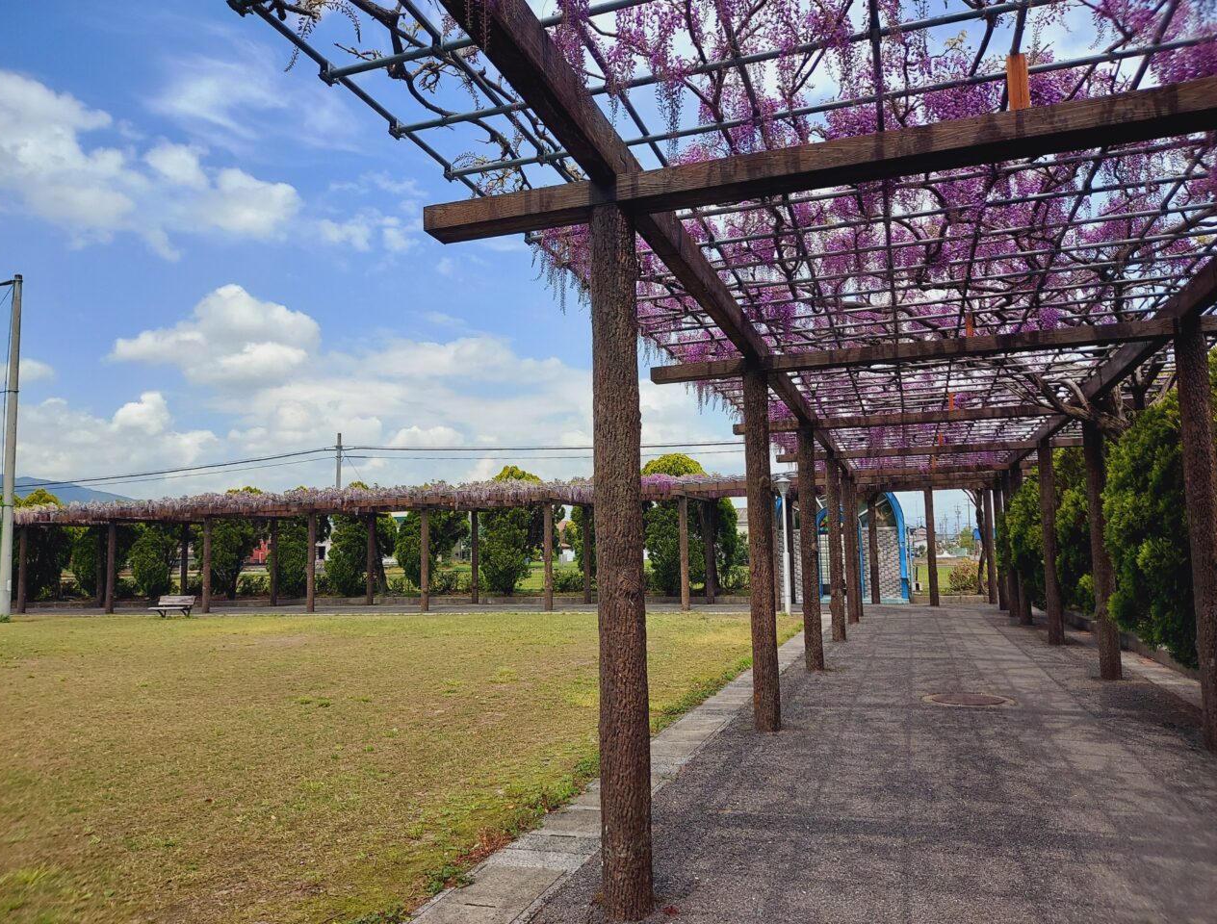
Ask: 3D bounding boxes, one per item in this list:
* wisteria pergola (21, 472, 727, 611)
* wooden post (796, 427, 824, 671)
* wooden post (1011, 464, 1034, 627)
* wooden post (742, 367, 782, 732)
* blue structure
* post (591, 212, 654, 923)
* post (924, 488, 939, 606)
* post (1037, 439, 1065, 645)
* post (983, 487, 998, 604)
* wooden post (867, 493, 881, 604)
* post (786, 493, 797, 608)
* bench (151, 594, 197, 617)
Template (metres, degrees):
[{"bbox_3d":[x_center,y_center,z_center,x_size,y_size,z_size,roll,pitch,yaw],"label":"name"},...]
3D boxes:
[{"bbox_3d":[-8.137,2.997,29.524,26.300,3.700,4.700,-3,-5,18],"label":"wisteria pergola"},{"bbox_3d":[2.586,1.103,11.439,0.210,3.070,0.210,-3,-6,19],"label":"wooden post"},{"bbox_3d":[8.108,1.606,17.462,0.210,3.070,0.210,-3,-6,19],"label":"wooden post"},{"bbox_3d":[1.333,0.755,7.740,0.210,3.070,0.210,-3,-6,19],"label":"wooden post"},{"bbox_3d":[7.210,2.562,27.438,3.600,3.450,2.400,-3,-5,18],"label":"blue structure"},{"bbox_3d":[0.061,0.378,3.923,0.210,3.074,0.210,-3,-5,18],"label":"post"},{"bbox_3d":[8.421,2.176,23.158,0.210,3.070,0.210,-3,-6,19],"label":"post"},{"bbox_3d":[6.873,1.248,13.856,0.210,3.070,0.210,-3,-6,19],"label":"post"},{"bbox_3d":[10.662,2.354,24.857,0.210,3.150,0.210,-3,-5,18],"label":"post"},{"bbox_3d":[7.723,2.545,25.890,0.210,3.120,0.210,-3,-5,18],"label":"wooden post"},{"bbox_3d":[5.521,2.639,26.680,0.210,3.200,0.210,-3,-5,18],"label":"post"},{"bbox_3d":[-13.325,4.421,27.200,1.330,0.680,0.580,-3,-6,16],"label":"bench"}]

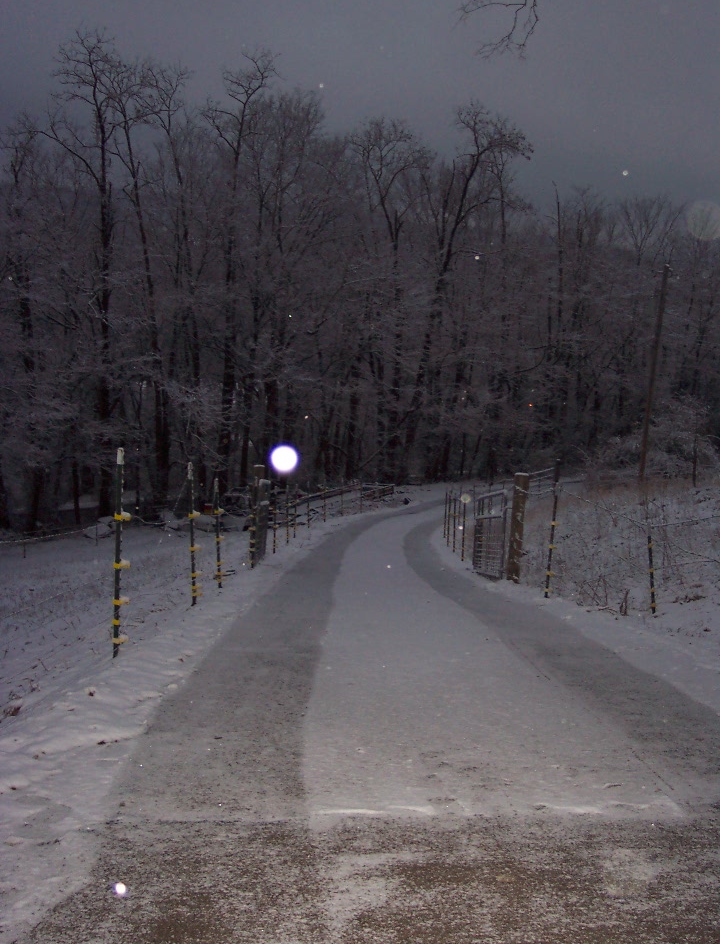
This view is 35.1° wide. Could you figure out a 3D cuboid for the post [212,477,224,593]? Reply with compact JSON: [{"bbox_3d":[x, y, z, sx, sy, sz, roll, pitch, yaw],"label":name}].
[{"bbox_3d":[-1.460,0.642,11.800,0.090,1.160,0.070,-1,5,0],"label":"post"}]

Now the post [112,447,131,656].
[{"bbox_3d":[-1.352,0.450,6.450,0.095,1.190,0.070,2,5,0],"label":"post"}]

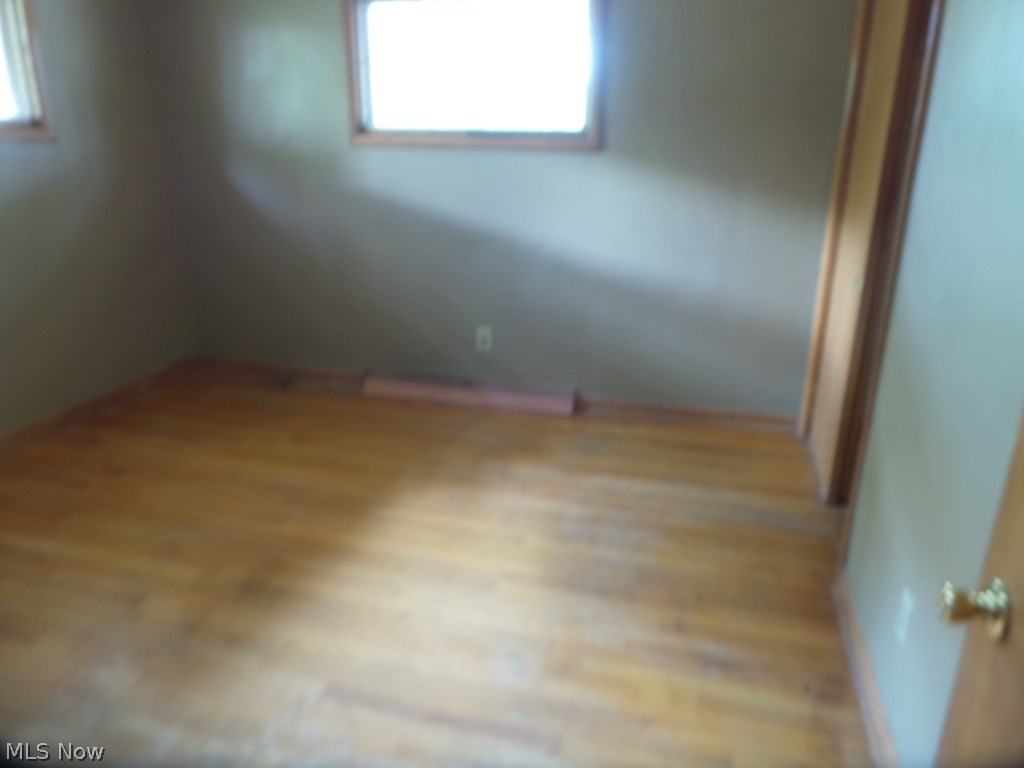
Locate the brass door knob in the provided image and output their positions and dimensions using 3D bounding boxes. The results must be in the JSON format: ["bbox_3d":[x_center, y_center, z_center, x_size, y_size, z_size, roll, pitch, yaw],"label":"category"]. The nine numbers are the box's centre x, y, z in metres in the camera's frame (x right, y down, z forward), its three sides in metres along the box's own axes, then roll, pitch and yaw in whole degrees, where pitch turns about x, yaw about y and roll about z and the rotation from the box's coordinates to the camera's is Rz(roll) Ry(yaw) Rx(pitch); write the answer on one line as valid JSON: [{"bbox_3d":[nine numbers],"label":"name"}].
[{"bbox_3d":[0.552,0.267,0.818,0.063,0.064,0.064,6,18,16],"label":"brass door knob"}]

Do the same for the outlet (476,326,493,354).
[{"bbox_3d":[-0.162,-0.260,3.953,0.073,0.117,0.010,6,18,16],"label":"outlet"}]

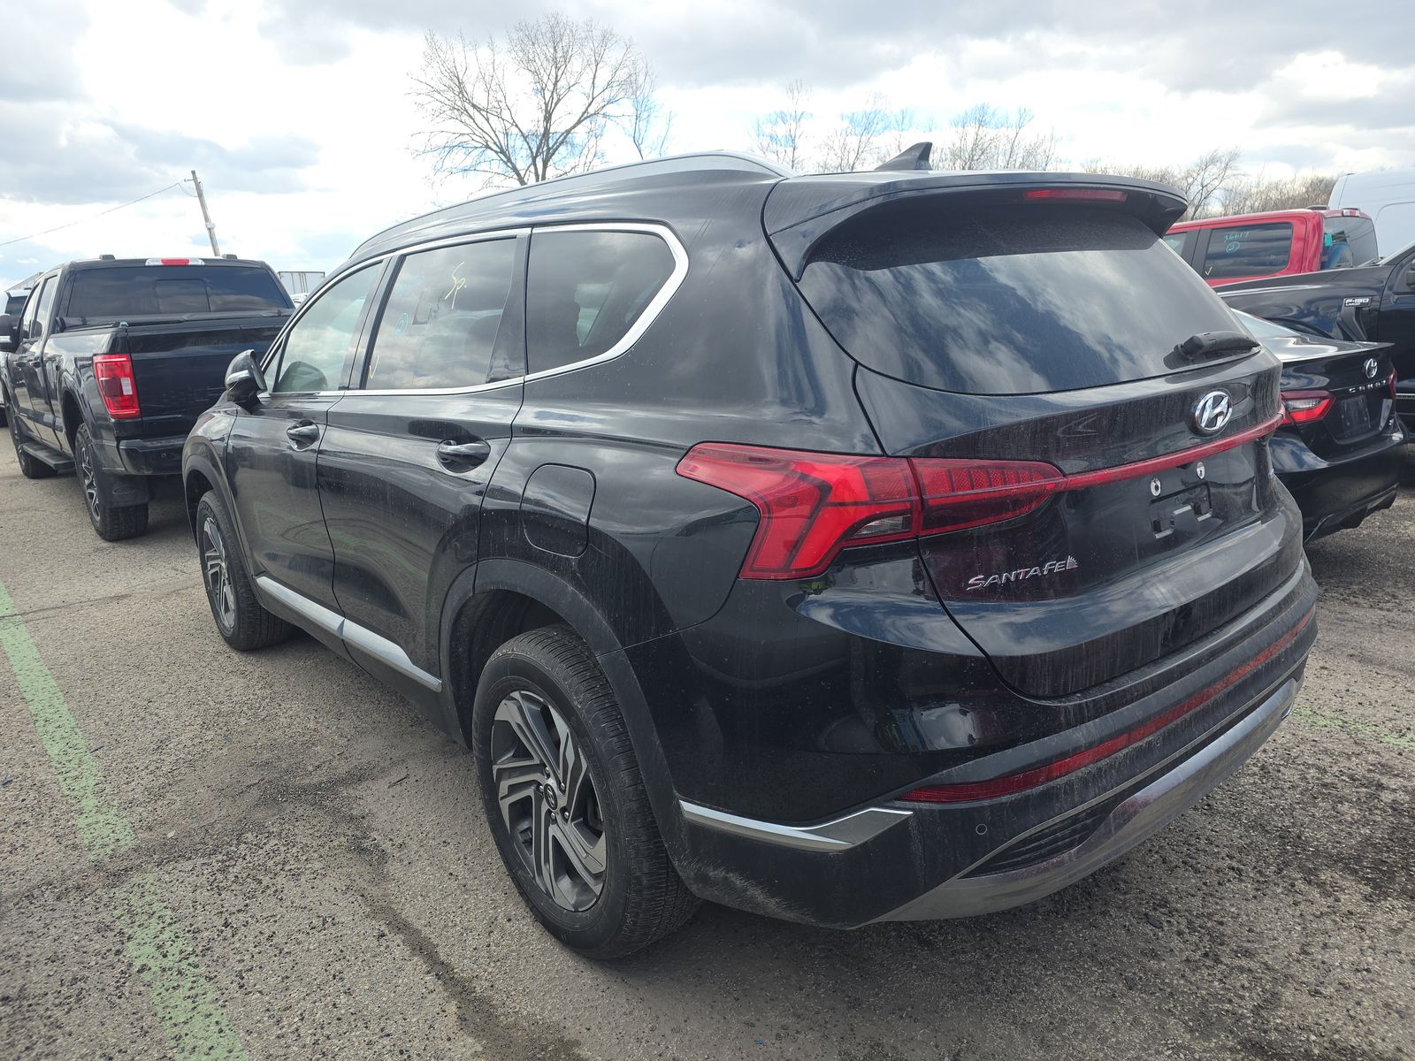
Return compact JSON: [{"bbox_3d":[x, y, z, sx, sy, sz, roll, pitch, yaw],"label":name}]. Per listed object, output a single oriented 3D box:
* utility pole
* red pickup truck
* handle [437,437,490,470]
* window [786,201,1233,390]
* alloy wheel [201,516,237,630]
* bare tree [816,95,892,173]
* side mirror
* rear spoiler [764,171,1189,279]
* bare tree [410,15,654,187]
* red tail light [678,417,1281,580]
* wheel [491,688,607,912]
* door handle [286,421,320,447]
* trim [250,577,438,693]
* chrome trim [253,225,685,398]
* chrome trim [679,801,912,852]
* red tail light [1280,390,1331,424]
[{"bbox_3d":[-25.680,-13.999,49.662,0.320,9.550,0.320,-17,18,-23],"label":"utility pole"},{"bbox_3d":[4.767,-1.822,8.754,2.050,1.960,5.900,-13,16,-38],"label":"red pickup truck"},{"bbox_3d":[-0.535,-0.159,2.024,0.055,0.052,0.230,-13,16,-38],"label":"handle"},{"bbox_3d":[0.722,-0.447,1.807,1.350,0.450,0.100,-15,-22,-37],"label":"window"},{"bbox_3d":[-2.070,0.177,4.176,0.170,0.480,0.480,-15,17,-37],"label":"alloy wheel"},{"bbox_3d":[7.178,-15.225,45.870,3.900,11.301,3.900,-13,16,-38],"label":"bare tree"},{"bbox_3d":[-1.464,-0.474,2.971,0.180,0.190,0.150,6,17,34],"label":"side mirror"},{"bbox_3d":[0.648,-0.638,1.936,1.310,0.220,0.330,-13,16,-38],"label":"rear spoiler"},{"bbox_3d":[-7.963,-16.589,44.891,10.800,14.500,10.500,-6,14,-8],"label":"bare tree"},{"bbox_3d":[0.729,-0.183,1.803,1.720,0.200,0.440,-15,17,-37],"label":"red tail light"},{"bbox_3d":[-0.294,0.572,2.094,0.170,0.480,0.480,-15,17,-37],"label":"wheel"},{"bbox_3d":[-1.240,-0.291,2.872,0.055,0.052,0.230,-13,16,-38],"label":"door handle"},{"bbox_3d":[-1.210,0.284,3.007,0.045,0.075,1.680,-13,16,-38],"label":"trim"},{"bbox_3d":[-0.803,-0.535,2.499,0.170,0.425,2.330,-13,16,-38],"label":"chrome trim"},{"bbox_3d":[0.120,0.431,1.445,0.140,0.130,0.420,-15,17,-37],"label":"chrome trim"},{"bbox_3d":[2.439,-0.543,4.066,0.500,0.160,0.260,-13,16,-38],"label":"red tail light"}]

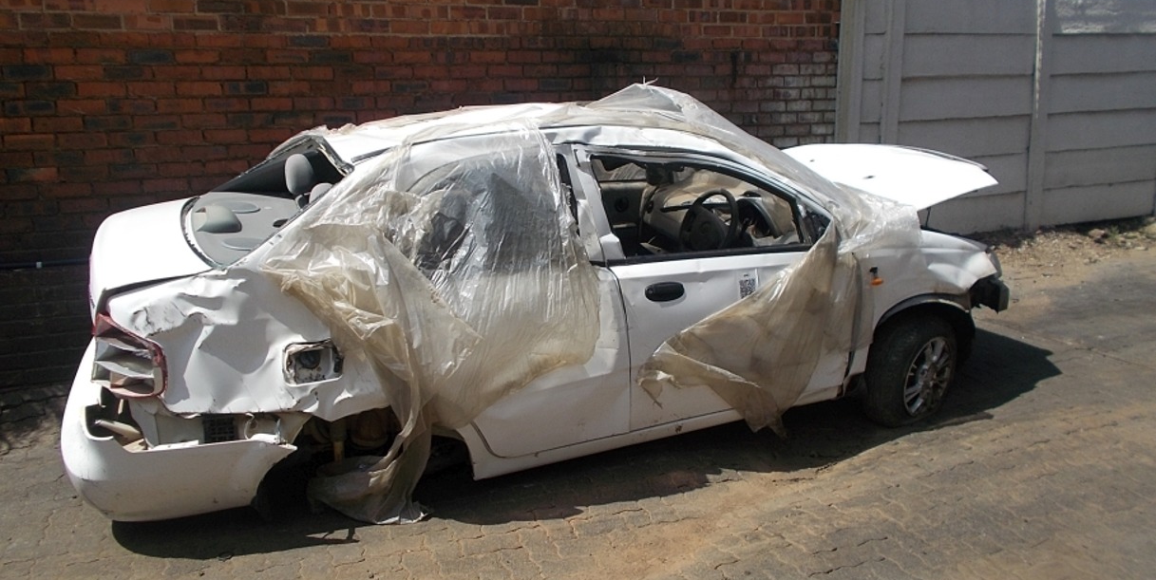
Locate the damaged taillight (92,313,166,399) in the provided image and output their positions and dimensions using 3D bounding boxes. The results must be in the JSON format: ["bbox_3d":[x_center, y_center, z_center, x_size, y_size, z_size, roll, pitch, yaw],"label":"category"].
[{"bbox_3d":[-1.407,0.187,2.715,0.250,0.290,0.250,-7,18,-21],"label":"damaged taillight"}]

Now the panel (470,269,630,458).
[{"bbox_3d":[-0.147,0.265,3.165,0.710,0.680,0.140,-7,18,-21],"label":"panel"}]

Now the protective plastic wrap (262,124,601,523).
[{"bbox_3d":[-0.489,0.132,3.060,1.150,1.360,0.520,-7,18,-21],"label":"protective plastic wrap"}]

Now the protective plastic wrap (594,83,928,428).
[{"bbox_3d":[0.765,-0.214,3.850,1.600,1.340,1.040,-7,18,-21],"label":"protective plastic wrap"}]

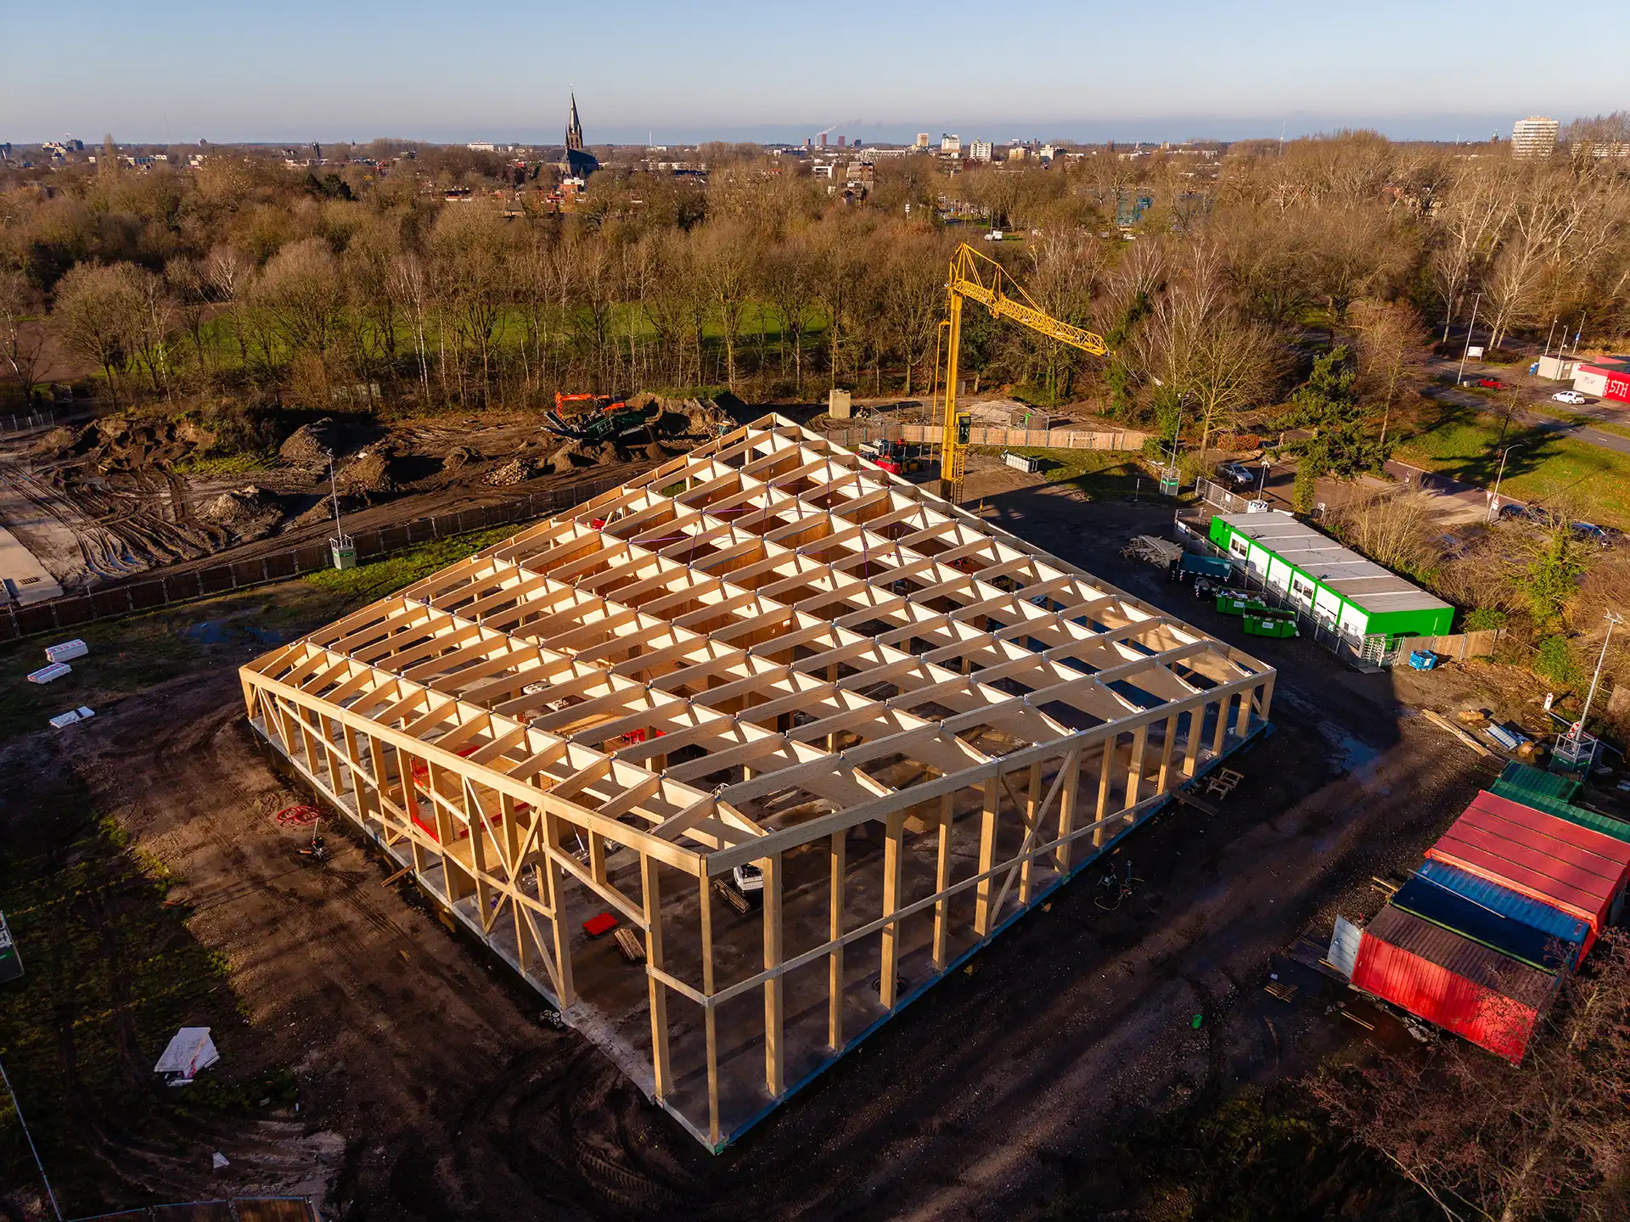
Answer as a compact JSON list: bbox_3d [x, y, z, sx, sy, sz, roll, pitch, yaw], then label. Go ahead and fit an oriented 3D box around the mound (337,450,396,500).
[{"bbox_3d":[-43.910,-13.568,110.080,5.600,3.000,6.500,0,23,0],"label":"mound"}]

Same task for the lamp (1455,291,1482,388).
[{"bbox_3d":[89.204,-37.031,154.406,2.000,12.300,0.350,0,23,0],"label":"lamp"}]

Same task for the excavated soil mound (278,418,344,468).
[{"bbox_3d":[-54.443,-18.241,121.632,7.000,2.800,10.000,-10,25,-23],"label":"excavated soil mound"}]

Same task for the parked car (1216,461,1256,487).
[{"bbox_3d":[41.850,-13.635,112.285,1.800,1.480,4.400,-10,25,-22],"label":"parked car"}]

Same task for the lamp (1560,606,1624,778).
[{"bbox_3d":[40.026,4.523,58.379,1.200,9.400,1.200,-8,24,-18],"label":"lamp"}]

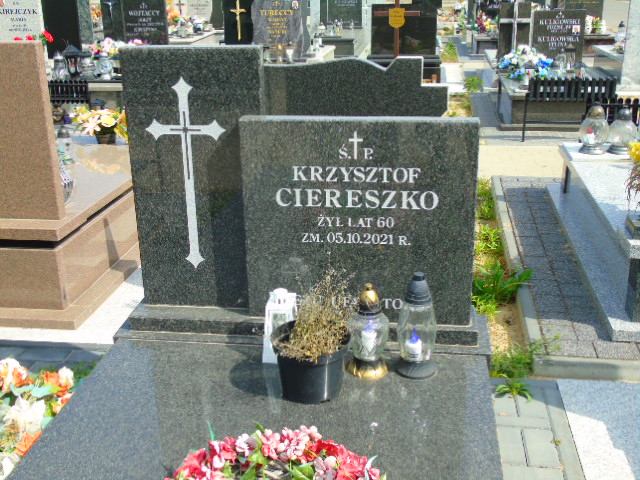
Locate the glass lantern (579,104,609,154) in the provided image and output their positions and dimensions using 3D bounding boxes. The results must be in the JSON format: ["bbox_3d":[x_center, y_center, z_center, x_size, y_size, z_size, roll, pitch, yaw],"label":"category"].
[{"bbox_3d":[1.583,-0.653,4.238,0.172,0.285,0.172,2,20,7],"label":"glass lantern"}]

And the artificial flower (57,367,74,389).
[{"bbox_3d":[-0.811,0.439,2.362,0.055,0.060,0.055,2,20,7],"label":"artificial flower"}]

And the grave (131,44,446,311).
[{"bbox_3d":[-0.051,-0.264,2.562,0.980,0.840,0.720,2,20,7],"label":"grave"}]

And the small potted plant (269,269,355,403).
[{"bbox_3d":[-0.021,0.238,1.741,0.195,0.272,0.195,2,20,9],"label":"small potted plant"}]

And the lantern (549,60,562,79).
[{"bbox_3d":[2.273,-1.631,7.137,0.145,0.200,0.145,2,20,7],"label":"lantern"}]

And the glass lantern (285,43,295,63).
[{"bbox_3d":[-0.351,-2.226,8.793,0.115,0.250,0.115,2,20,7],"label":"glass lantern"}]

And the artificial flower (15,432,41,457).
[{"bbox_3d":[-0.794,0.562,2.022,0.095,0.065,0.095,2,20,7],"label":"artificial flower"}]

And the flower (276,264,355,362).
[{"bbox_3d":[-0.013,0.174,1.727,0.175,0.155,0.165,2,20,9],"label":"flower"}]

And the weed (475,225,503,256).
[{"bbox_3d":[0.882,0.008,3.871,0.150,0.110,0.150,2,20,7],"label":"weed"}]

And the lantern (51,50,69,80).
[{"bbox_3d":[-2.717,-1.817,7.693,0.151,0.290,0.151,2,20,9],"label":"lantern"}]

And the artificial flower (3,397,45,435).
[{"bbox_3d":[-0.906,0.536,2.260,0.120,0.090,0.110,2,20,9],"label":"artificial flower"}]

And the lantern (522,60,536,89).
[{"bbox_3d":[1.944,-1.532,6.844,0.135,0.260,0.135,2,20,7],"label":"lantern"}]

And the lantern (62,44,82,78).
[{"bbox_3d":[-2.635,-1.907,7.849,0.175,0.314,0.175,2,20,9],"label":"lantern"}]

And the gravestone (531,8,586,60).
[{"bbox_3d":[2.755,-2.333,8.496,0.570,0.620,0.090,2,20,9],"label":"gravestone"}]

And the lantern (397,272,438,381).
[{"bbox_3d":[0.241,0.207,1.814,0.105,0.256,0.105,2,20,9],"label":"lantern"}]

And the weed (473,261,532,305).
[{"bbox_3d":[0.864,0.212,3.520,0.280,0.140,0.260,2,20,9],"label":"weed"}]

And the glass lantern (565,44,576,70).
[{"bbox_3d":[2.641,-1.911,7.788,0.145,0.310,0.145,2,20,7],"label":"glass lantern"}]

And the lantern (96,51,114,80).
[{"bbox_3d":[-2.216,-1.798,7.612,0.158,0.286,0.158,2,20,9],"label":"lantern"}]

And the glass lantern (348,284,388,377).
[{"bbox_3d":[0.138,0.248,2.095,0.118,0.266,0.118,2,20,7],"label":"glass lantern"}]

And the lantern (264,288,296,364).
[{"bbox_3d":[-0.117,0.246,2.195,0.108,0.212,0.108,2,20,7],"label":"lantern"}]

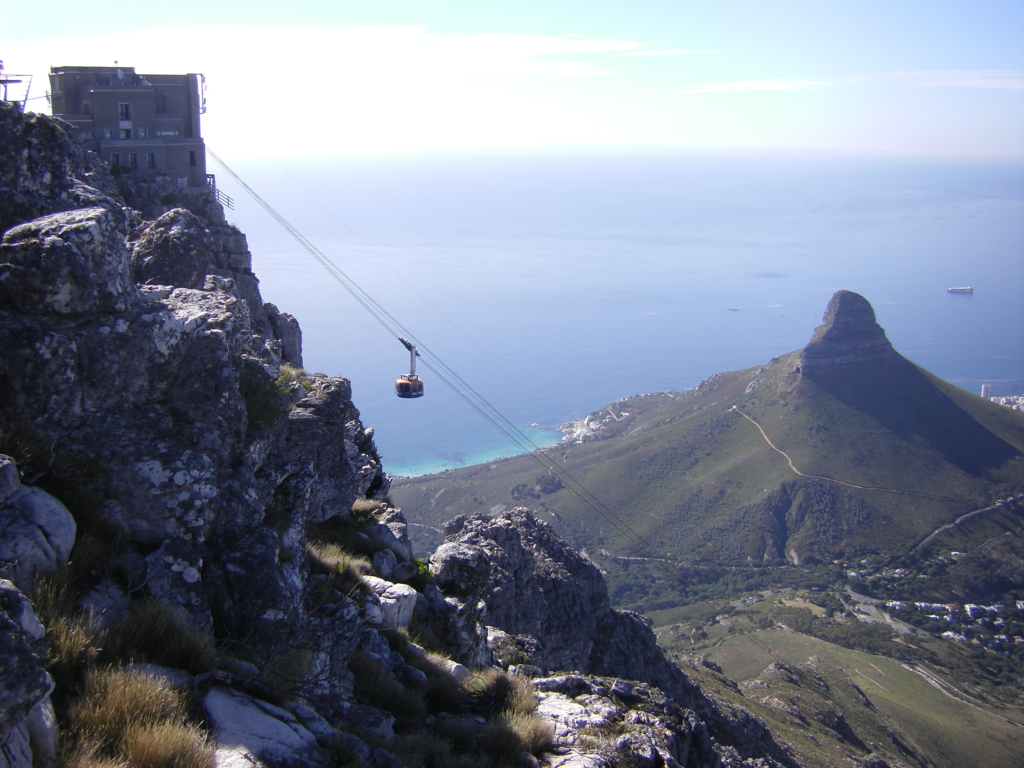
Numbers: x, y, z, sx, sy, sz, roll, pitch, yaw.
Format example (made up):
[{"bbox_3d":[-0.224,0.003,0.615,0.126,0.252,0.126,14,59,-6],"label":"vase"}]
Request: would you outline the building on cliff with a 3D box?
[{"bbox_3d":[-53.565,-35.670,157.000,17.139,16.324,13.500,-10,16,-37],"label":"building on cliff"}]

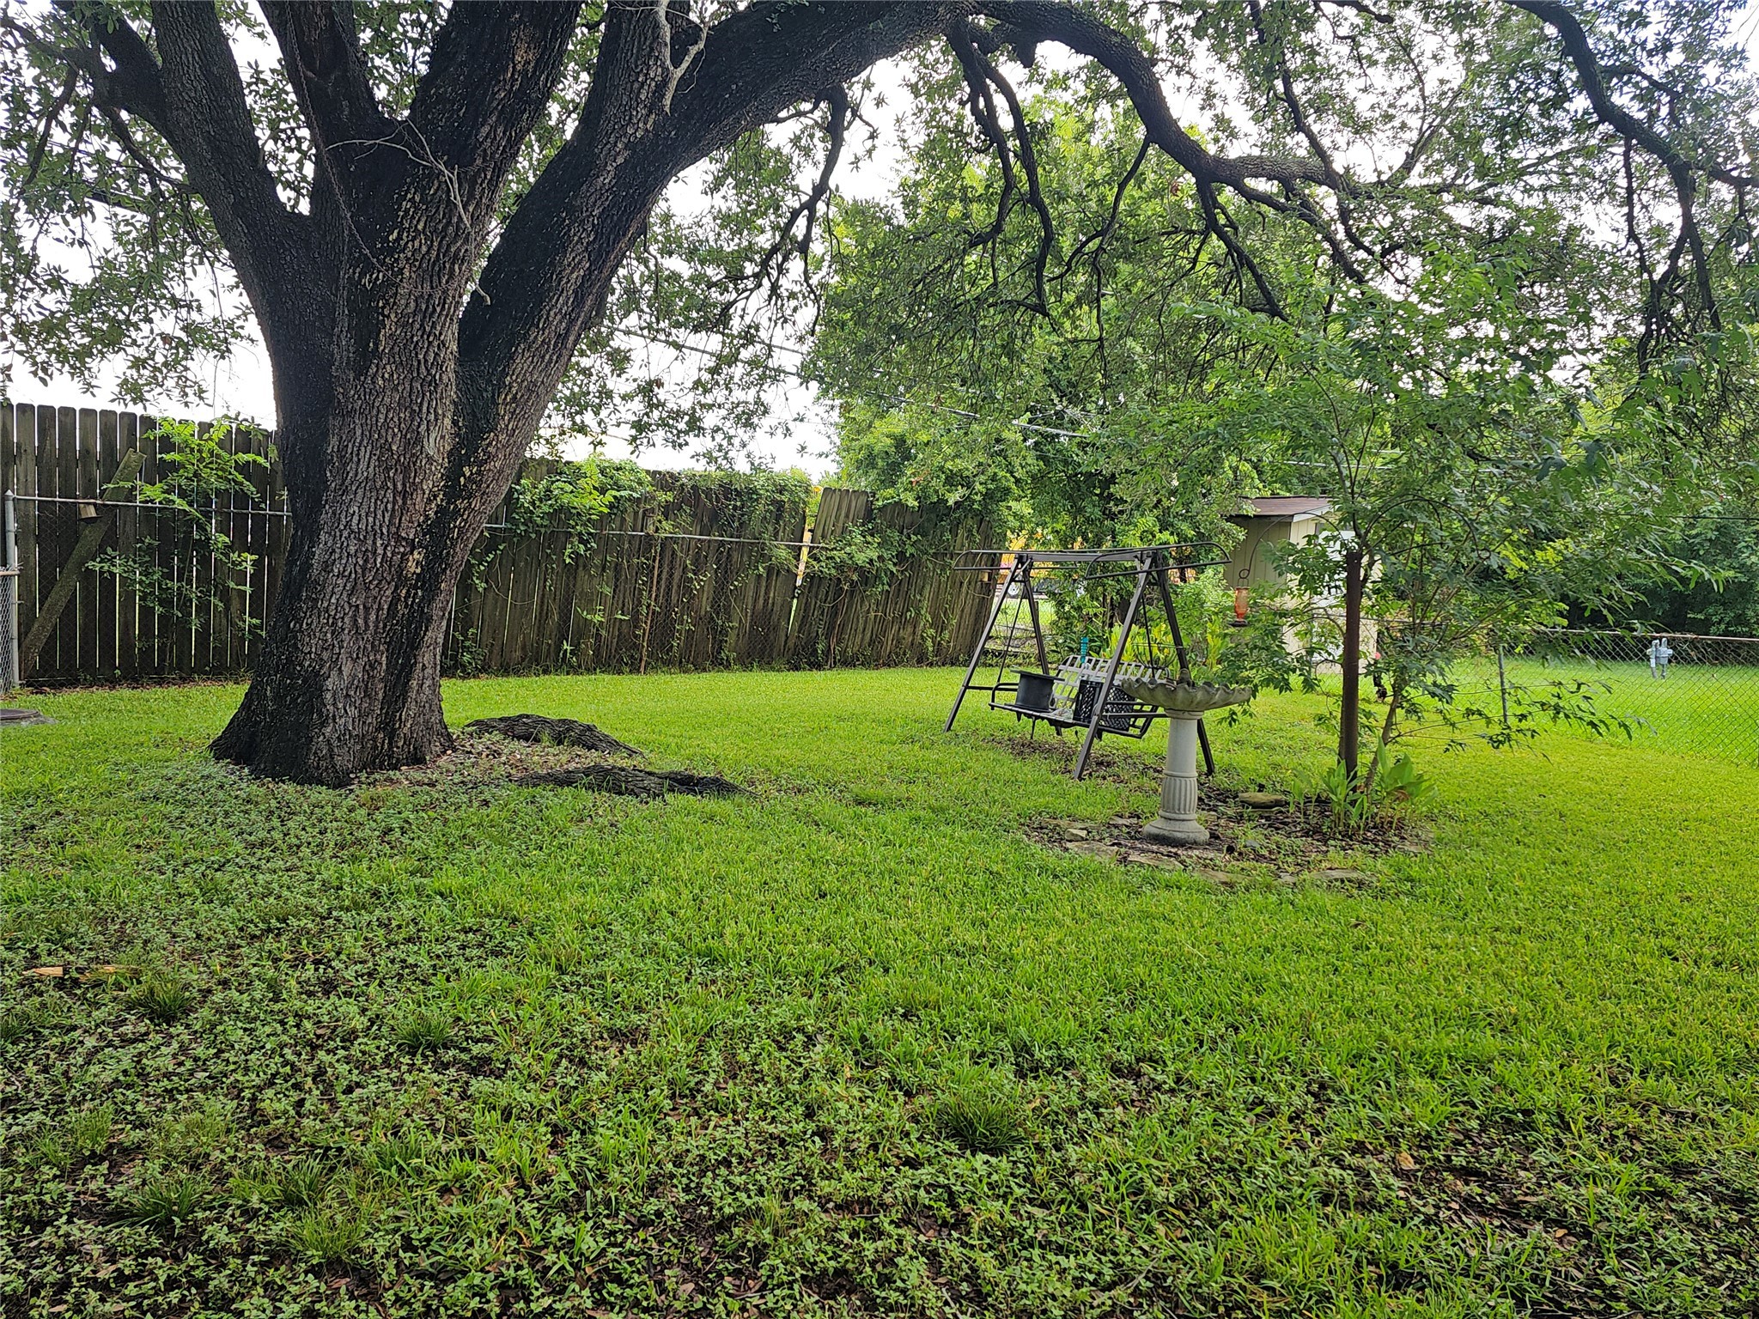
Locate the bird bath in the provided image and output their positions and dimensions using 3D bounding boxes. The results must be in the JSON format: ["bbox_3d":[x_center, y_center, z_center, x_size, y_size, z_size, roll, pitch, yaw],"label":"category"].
[{"bbox_3d":[1.462,0.477,5.600,0.640,0.750,0.640,2,4,0],"label":"bird bath"}]

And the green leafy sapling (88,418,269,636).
[{"bbox_3d":[-6.170,-1.169,10.300,1.400,1.880,0.400,0,5,-35],"label":"green leafy sapling"}]

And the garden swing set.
[{"bbox_3d":[1.484,-0.066,8.792,1.120,1.550,2.100,1,4,-19],"label":"garden swing set"}]

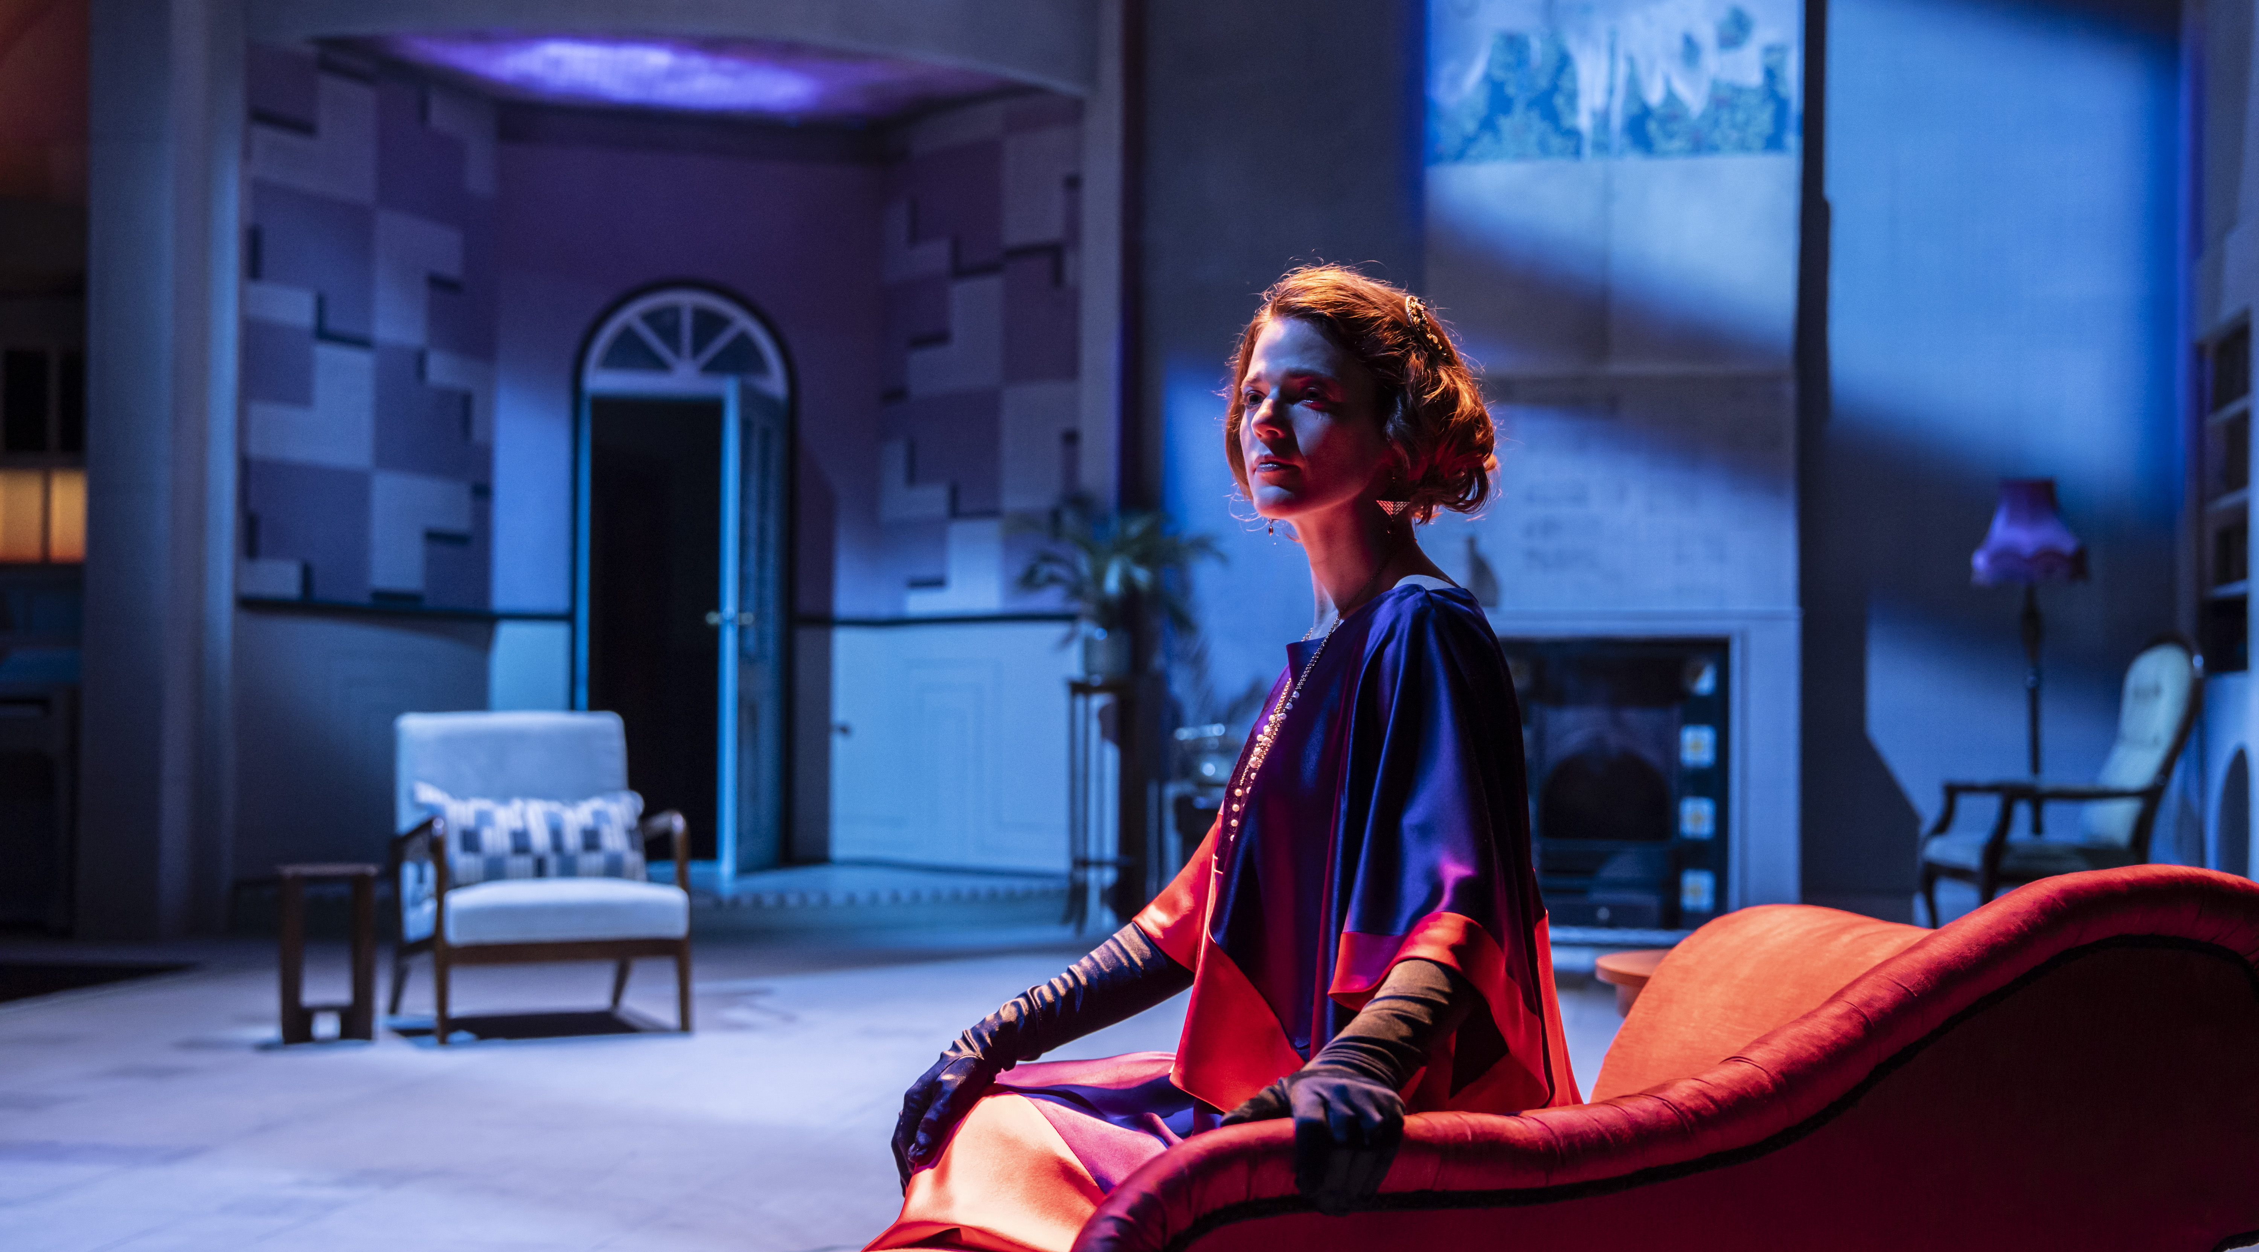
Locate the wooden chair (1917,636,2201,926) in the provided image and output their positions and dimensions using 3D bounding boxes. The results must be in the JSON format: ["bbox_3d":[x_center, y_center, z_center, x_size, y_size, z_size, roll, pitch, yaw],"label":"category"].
[{"bbox_3d":[2.906,0.585,8.292,0.680,1.050,0.580,1,-1,-4],"label":"wooden chair"}]

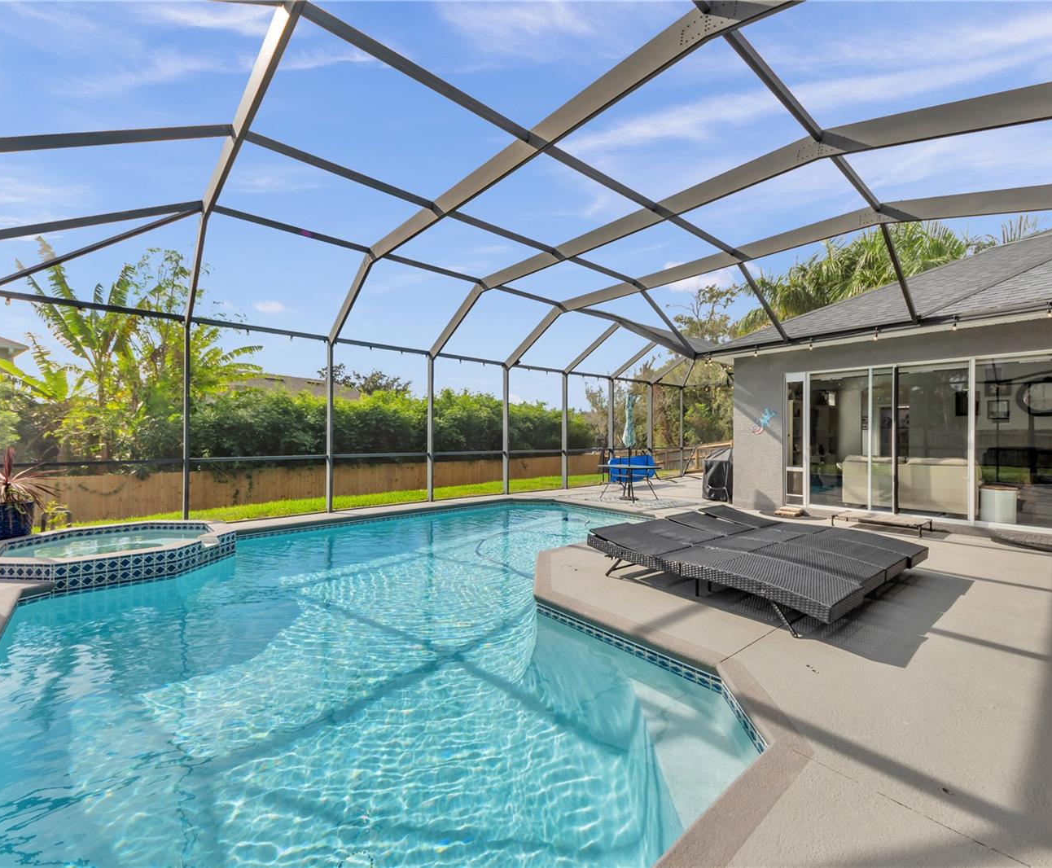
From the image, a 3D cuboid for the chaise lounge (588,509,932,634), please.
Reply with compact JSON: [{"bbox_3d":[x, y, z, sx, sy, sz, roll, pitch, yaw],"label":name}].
[{"bbox_3d":[2.367,1.204,4.467,2.601,0.447,2.264,0,0,-39],"label":"chaise lounge"}]

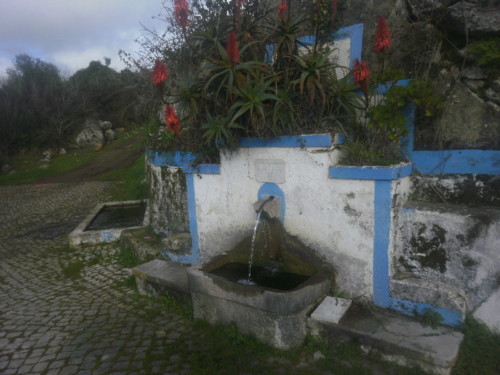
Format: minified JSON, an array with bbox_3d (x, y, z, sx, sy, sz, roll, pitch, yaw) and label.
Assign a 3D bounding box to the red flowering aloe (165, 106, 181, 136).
[{"bbox_3d":[-0.846,-0.732,4.100,0.157,0.325,0.157,-2,6,0],"label":"red flowering aloe"}]

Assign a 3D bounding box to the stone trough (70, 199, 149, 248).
[{"bbox_3d":[-2.832,0.666,7.930,1.230,0.232,3.534,-3,6,-16],"label":"stone trough"}]

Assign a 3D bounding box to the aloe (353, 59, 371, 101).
[{"bbox_3d":[0.921,-0.892,3.100,0.134,0.322,0.134,-2,6,0],"label":"aloe"}]

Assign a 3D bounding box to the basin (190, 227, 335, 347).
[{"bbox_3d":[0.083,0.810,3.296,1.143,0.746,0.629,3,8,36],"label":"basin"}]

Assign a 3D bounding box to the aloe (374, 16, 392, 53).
[{"bbox_3d":[1.173,-1.345,3.300,0.150,0.294,0.150,-2,6,0],"label":"aloe"}]

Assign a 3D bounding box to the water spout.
[{"bbox_3d":[0.141,0.197,3.416,0.174,0.194,0.252,3,8,36],"label":"water spout"}]

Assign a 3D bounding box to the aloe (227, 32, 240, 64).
[{"bbox_3d":[-0.171,-1.454,3.900,0.138,0.328,0.138,-2,6,0],"label":"aloe"}]

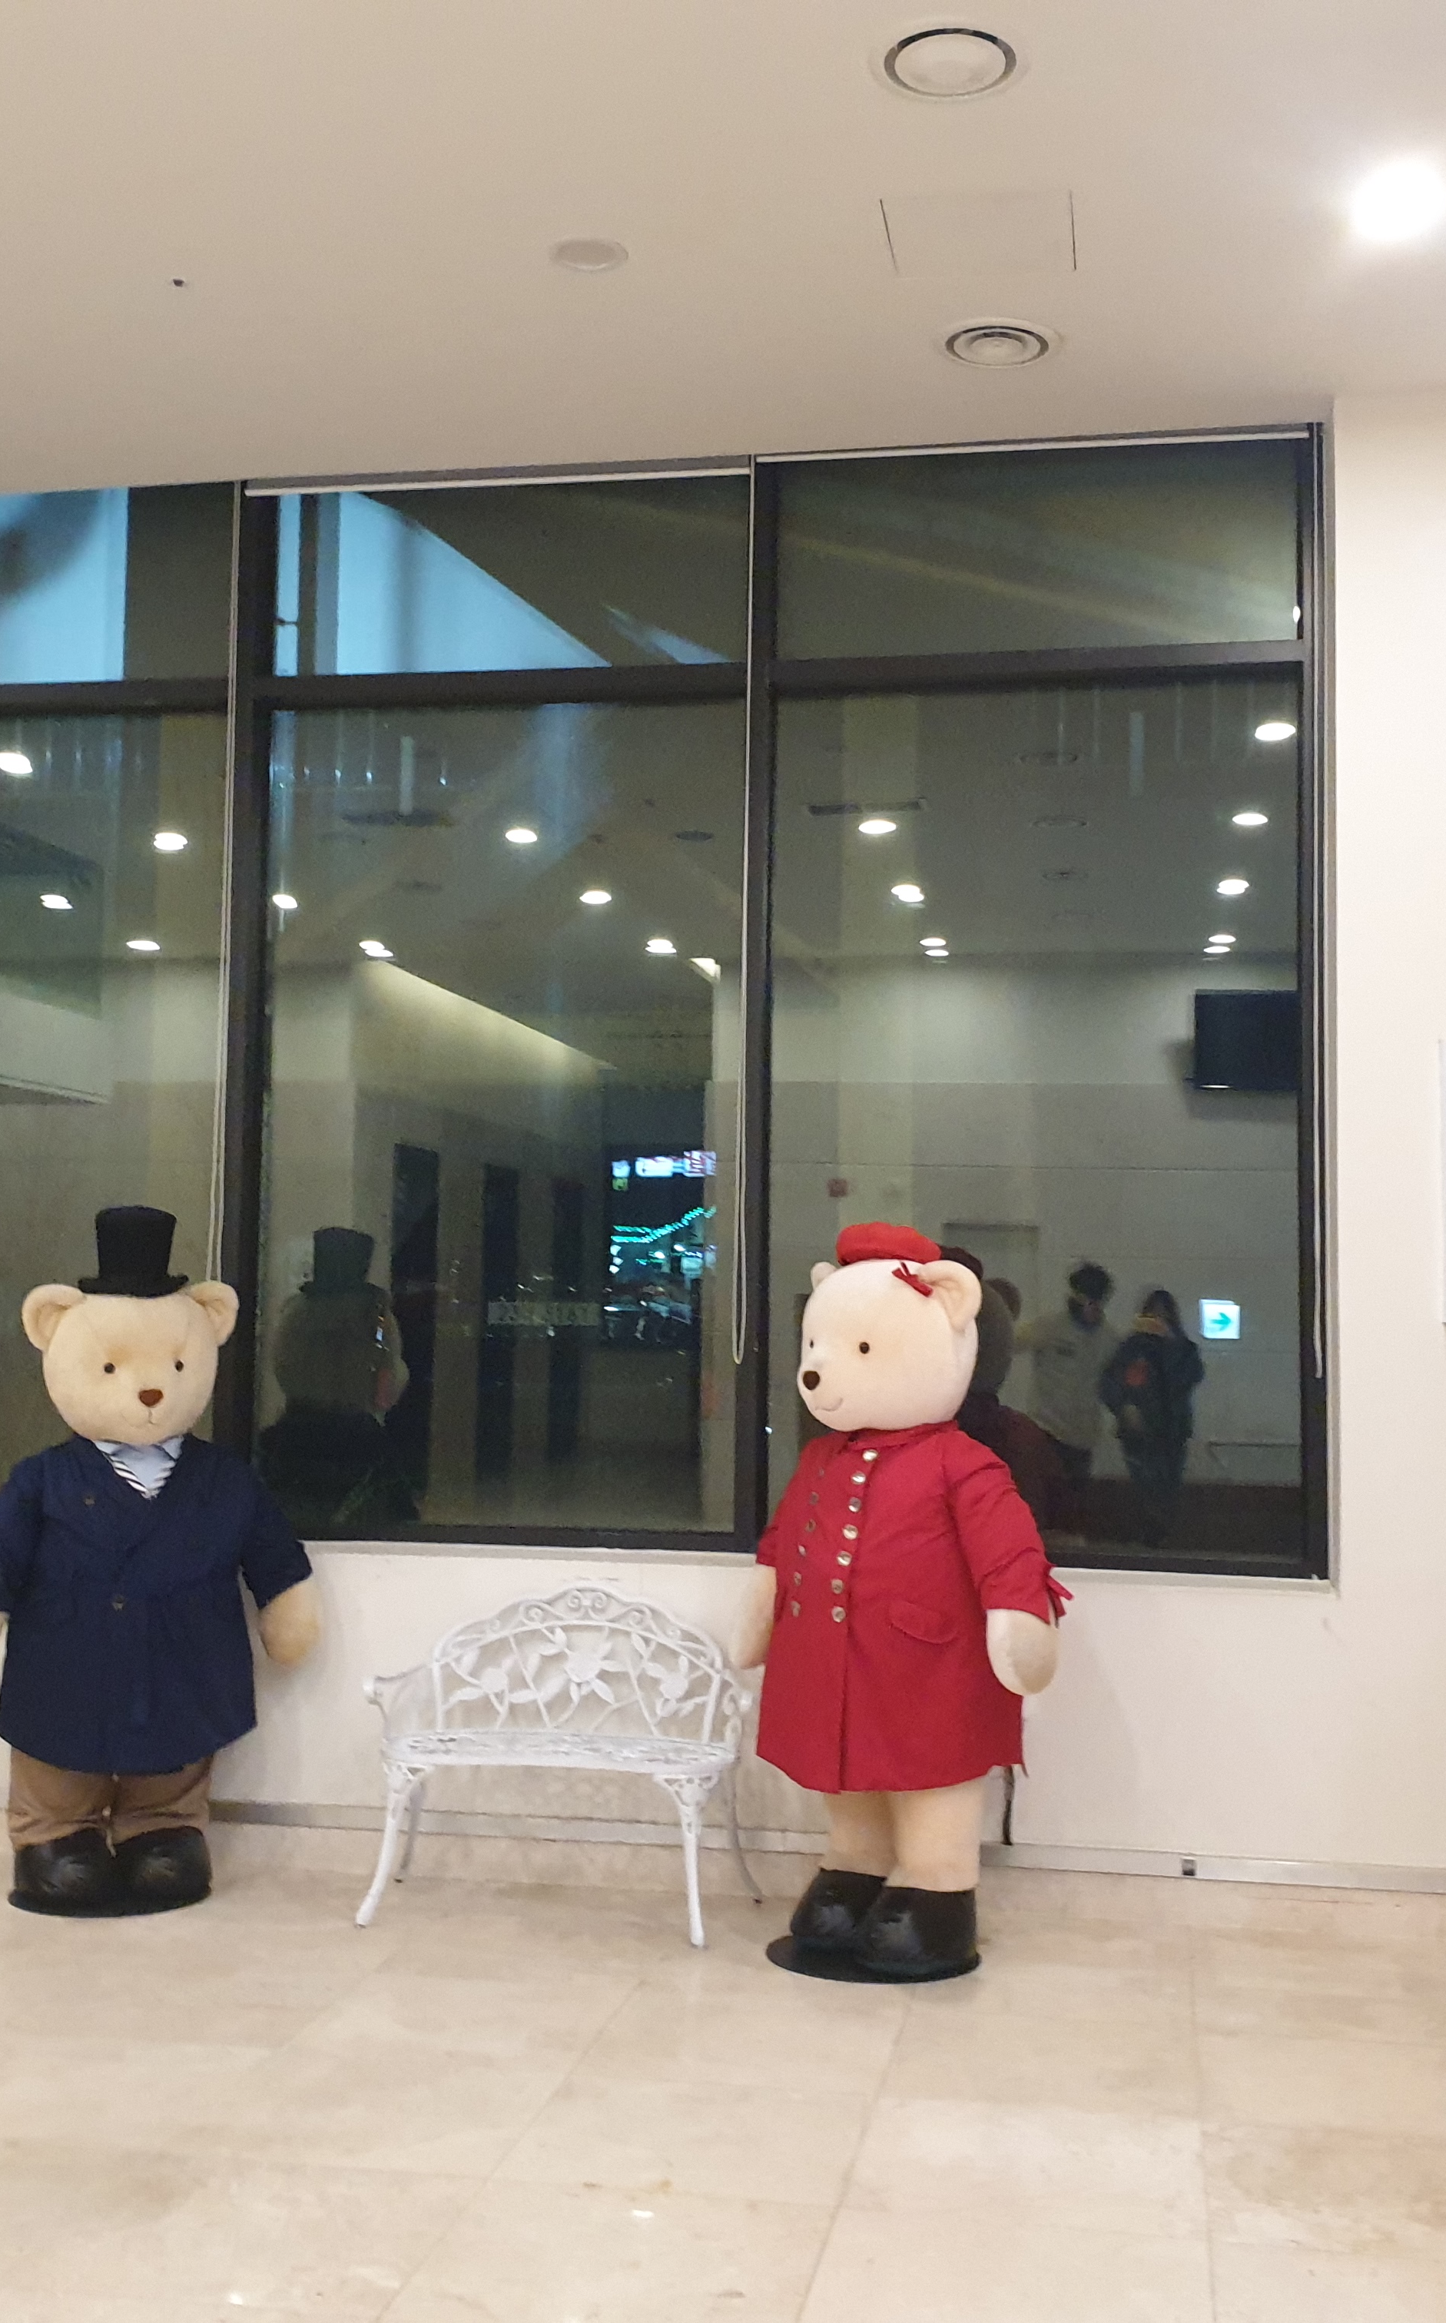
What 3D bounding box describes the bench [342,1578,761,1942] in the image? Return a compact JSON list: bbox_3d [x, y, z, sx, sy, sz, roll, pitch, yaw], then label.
[{"bbox_3d":[-0.425,1.488,5.866,1.030,0.800,0.530,0,-4,10],"label":"bench"}]

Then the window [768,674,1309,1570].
[{"bbox_3d":[0.857,-0.122,6.386,1.459,2.404,0.100,0,-4,10],"label":"window"}]

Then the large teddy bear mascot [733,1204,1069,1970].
[{"bbox_3d":[0.405,1.017,5.583,0.920,1.725,0.600,-3,-6,41],"label":"large teddy bear mascot"}]

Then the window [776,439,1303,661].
[{"bbox_3d":[0.870,-1.707,6.518,1.465,0.570,0.080,0,-4,10],"label":"window"}]

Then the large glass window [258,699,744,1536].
[{"bbox_3d":[-0.635,-0.145,6.651,1.422,2.360,0.100,0,-4,10],"label":"large glass window"}]

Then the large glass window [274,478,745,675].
[{"bbox_3d":[-0.637,-1.712,6.783,1.412,0.565,0.080,0,-4,10],"label":"large glass window"}]

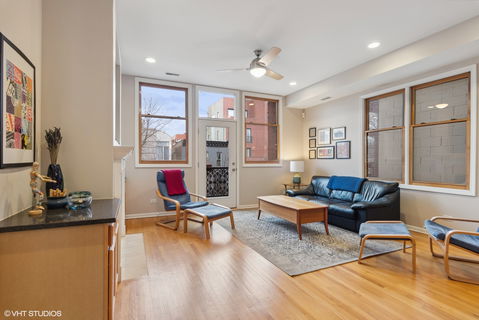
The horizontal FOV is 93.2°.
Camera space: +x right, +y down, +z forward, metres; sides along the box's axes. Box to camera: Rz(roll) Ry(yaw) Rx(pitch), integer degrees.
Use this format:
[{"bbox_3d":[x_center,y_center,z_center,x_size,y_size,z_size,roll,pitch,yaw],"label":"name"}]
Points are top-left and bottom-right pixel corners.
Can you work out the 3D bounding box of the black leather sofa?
[{"bbox_3d":[1.932,0.790,4.648,0.970,0.820,2.000,0,0,-24],"label":"black leather sofa"}]

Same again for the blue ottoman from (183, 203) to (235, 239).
[{"bbox_3d":[-0.512,1.005,3.824,0.540,0.390,0.600,0,0,33],"label":"blue ottoman"}]

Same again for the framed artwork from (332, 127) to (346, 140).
[{"bbox_3d":[2.293,-0.593,5.194,0.025,0.282,0.356,0,0,-24],"label":"framed artwork"}]

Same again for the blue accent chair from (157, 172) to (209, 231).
[{"bbox_3d":[-1.123,0.700,4.303,0.790,1.000,0.680,0,0,35],"label":"blue accent chair"}]

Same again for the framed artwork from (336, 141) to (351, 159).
[{"bbox_3d":[2.340,-0.210,5.088,0.025,0.394,0.374,0,0,-24],"label":"framed artwork"}]

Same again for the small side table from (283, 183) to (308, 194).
[{"bbox_3d":[1.492,0.920,5.886,0.500,0.560,0.500,0,0,-24],"label":"small side table"}]

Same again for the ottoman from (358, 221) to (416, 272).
[{"bbox_3d":[1.745,1.005,2.777,0.540,0.390,0.600,0,0,25],"label":"ottoman"}]

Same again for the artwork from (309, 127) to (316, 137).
[{"bbox_3d":[1.939,-0.722,5.982,0.025,0.254,0.242,0,0,-24],"label":"artwork"}]

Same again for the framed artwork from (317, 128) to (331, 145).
[{"bbox_3d":[2.108,-0.576,5.606,0.025,0.394,0.409,0,0,-24],"label":"framed artwork"}]

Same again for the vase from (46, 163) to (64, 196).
[{"bbox_3d":[-1.567,0.215,1.927,0.120,0.350,0.120,0,0,-24],"label":"vase"}]

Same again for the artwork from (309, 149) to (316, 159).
[{"bbox_3d":[1.939,-0.136,5.982,0.025,0.241,0.242,0,0,-24],"label":"artwork"}]

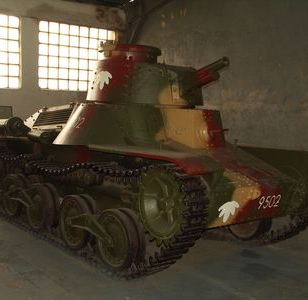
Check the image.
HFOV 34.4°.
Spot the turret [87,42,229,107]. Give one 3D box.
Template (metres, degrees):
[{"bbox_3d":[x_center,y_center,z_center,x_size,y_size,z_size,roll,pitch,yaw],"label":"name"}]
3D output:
[{"bbox_3d":[0.072,-0.869,5.639,1.313,0.706,1.970,-4,8,-41],"label":"turret"}]

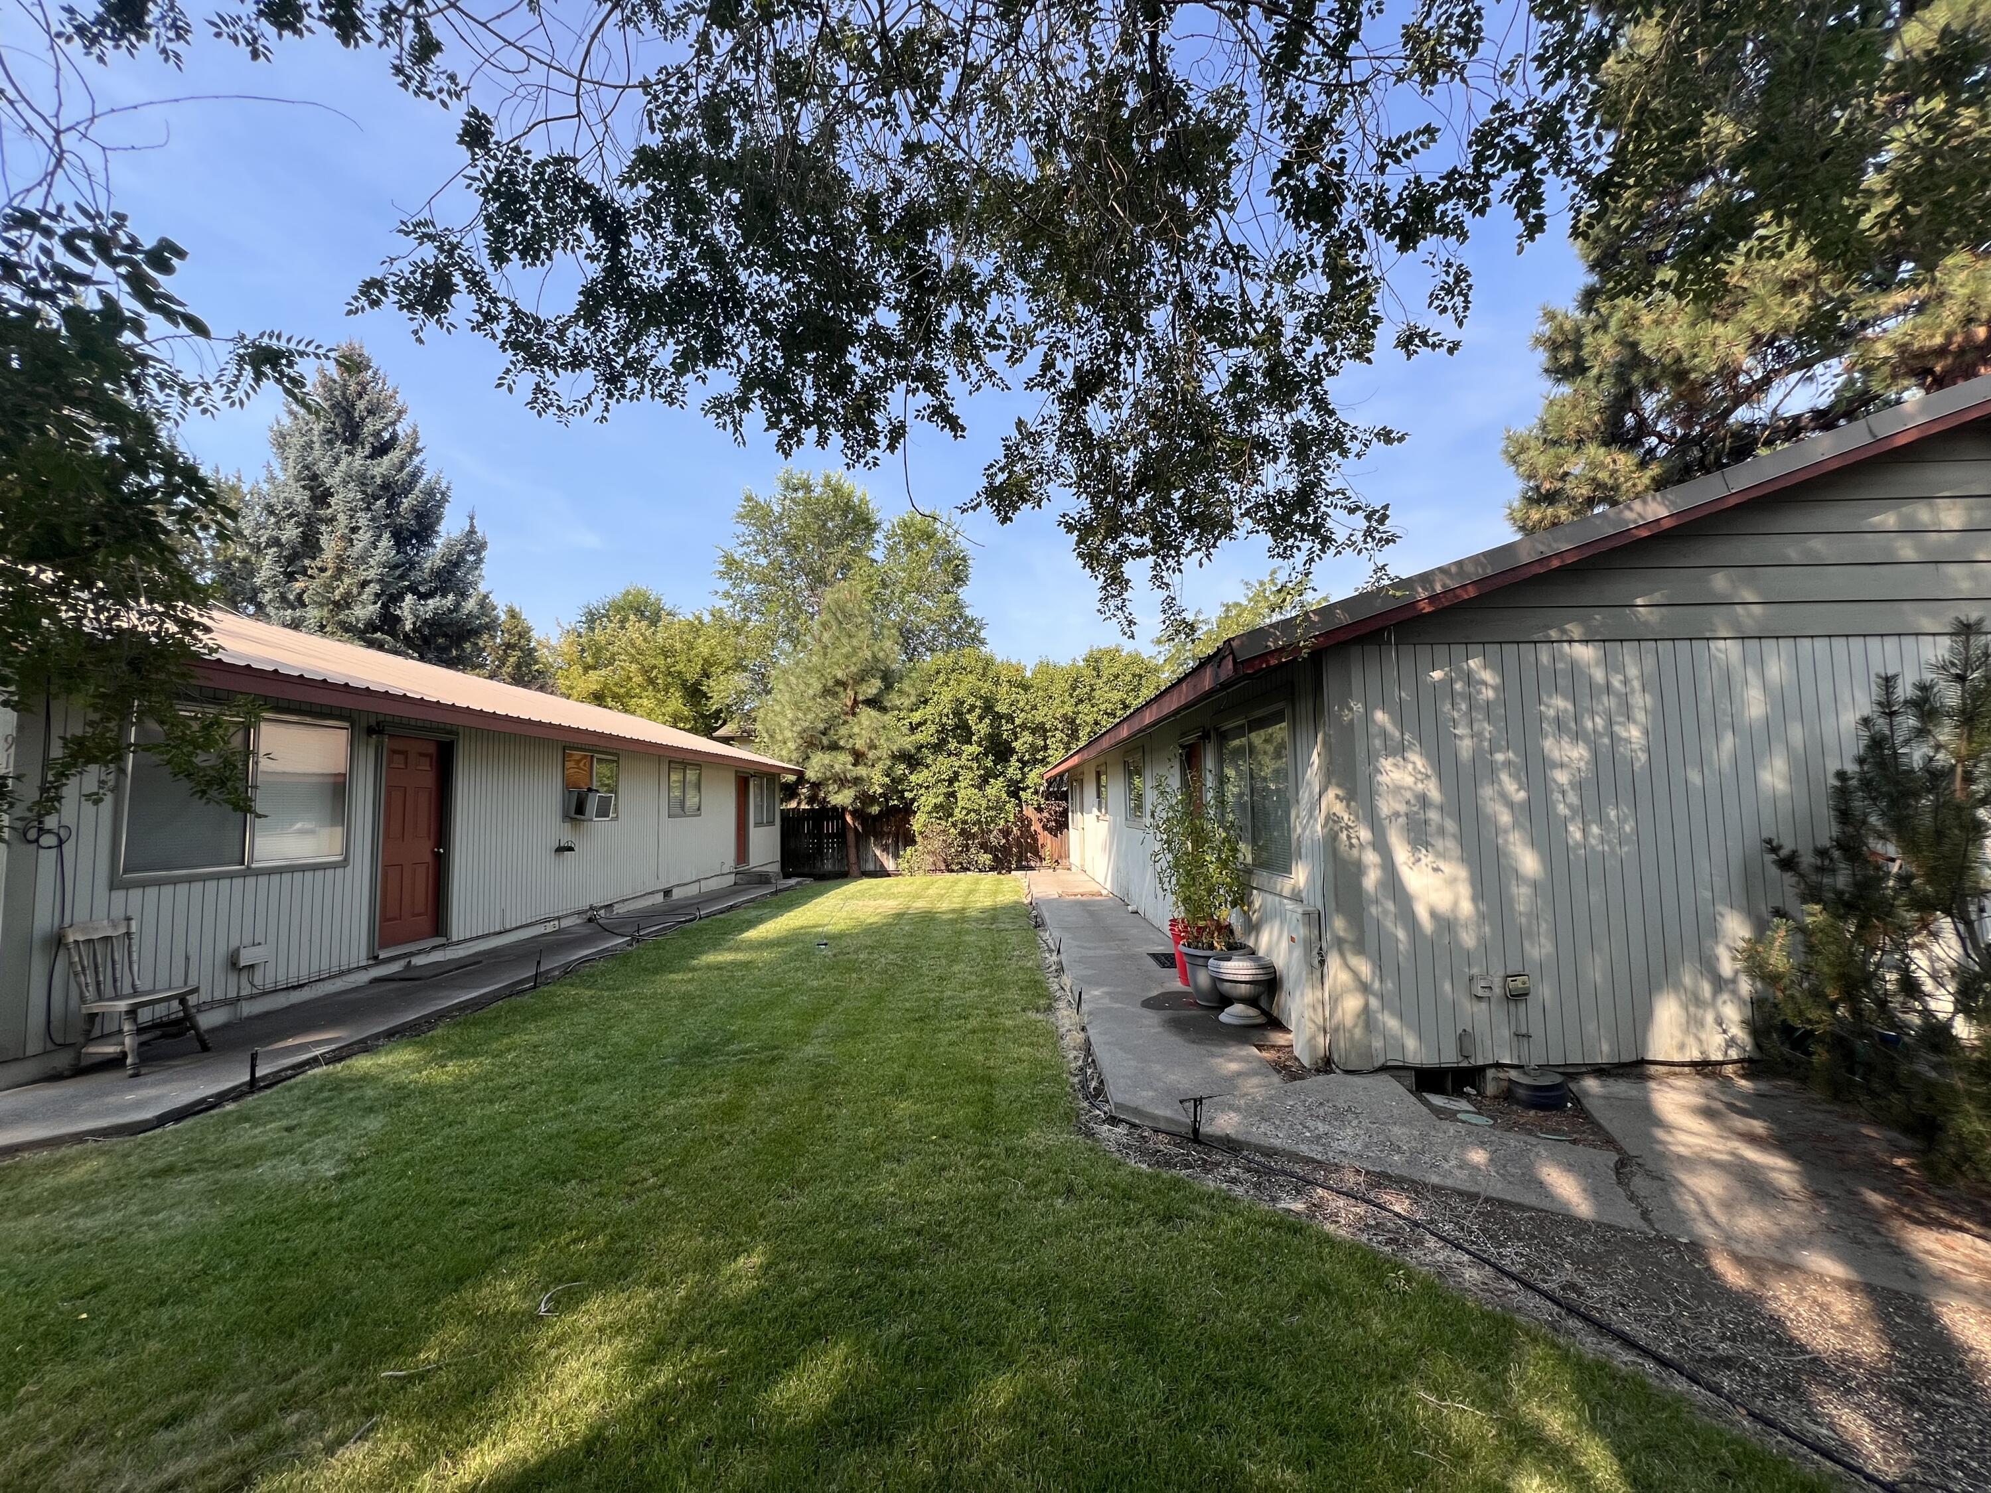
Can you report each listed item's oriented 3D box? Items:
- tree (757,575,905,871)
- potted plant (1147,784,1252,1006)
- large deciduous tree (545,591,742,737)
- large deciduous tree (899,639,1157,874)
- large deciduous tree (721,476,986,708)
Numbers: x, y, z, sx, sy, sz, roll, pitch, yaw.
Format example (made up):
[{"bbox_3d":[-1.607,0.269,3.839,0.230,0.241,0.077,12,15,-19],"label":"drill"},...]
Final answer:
[{"bbox_3d":[-4.261,-0.511,19.601,4.000,7.910,3.900,0,-5,0],"label":"tree"},{"bbox_3d":[1.587,1.118,5.780,0.830,1.740,0.820,0,-5,0],"label":"potted plant"},{"bbox_3d":[-12.736,-0.826,27.150,7.000,10.130,6.500,0,-5,0],"label":"large deciduous tree"},{"bbox_3d":[1.066,0.292,21.343,7.680,6.580,5.200,0,-5,0],"label":"large deciduous tree"},{"bbox_3d":[-5.443,-3.116,27.832,9.780,14.800,8.500,0,-5,0],"label":"large deciduous tree"}]

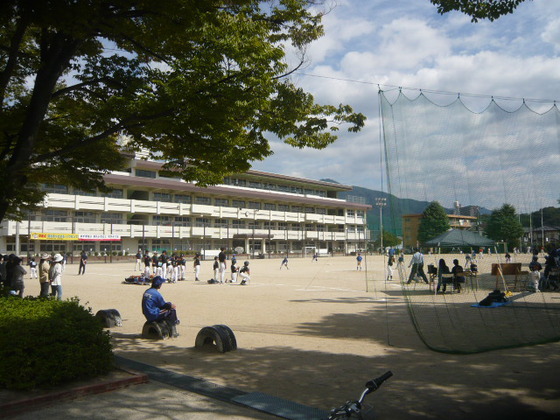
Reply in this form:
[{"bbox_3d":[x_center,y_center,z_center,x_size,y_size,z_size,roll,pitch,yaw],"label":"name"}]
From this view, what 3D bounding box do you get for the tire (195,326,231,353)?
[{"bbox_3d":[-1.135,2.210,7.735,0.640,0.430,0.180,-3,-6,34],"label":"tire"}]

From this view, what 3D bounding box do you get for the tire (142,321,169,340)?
[{"bbox_3d":[-2.431,2.352,8.886,0.600,0.390,0.180,-3,-6,34],"label":"tire"}]

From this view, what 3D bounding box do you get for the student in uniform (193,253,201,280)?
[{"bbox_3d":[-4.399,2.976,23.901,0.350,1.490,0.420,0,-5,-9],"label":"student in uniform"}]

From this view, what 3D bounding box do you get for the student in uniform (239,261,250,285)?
[{"bbox_3d":[-1.646,2.935,21.305,0.550,1.120,0.450,1,-5,-12],"label":"student in uniform"}]

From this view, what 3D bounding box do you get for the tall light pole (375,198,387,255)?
[{"bbox_3d":[21.932,3.449,98.032,2.600,12.200,0.900,-1,-5,11],"label":"tall light pole"}]

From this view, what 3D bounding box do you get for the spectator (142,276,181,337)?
[{"bbox_3d":[-2.359,1.897,8.977,0.660,1.190,0.480,3,-6,-35],"label":"spectator"}]

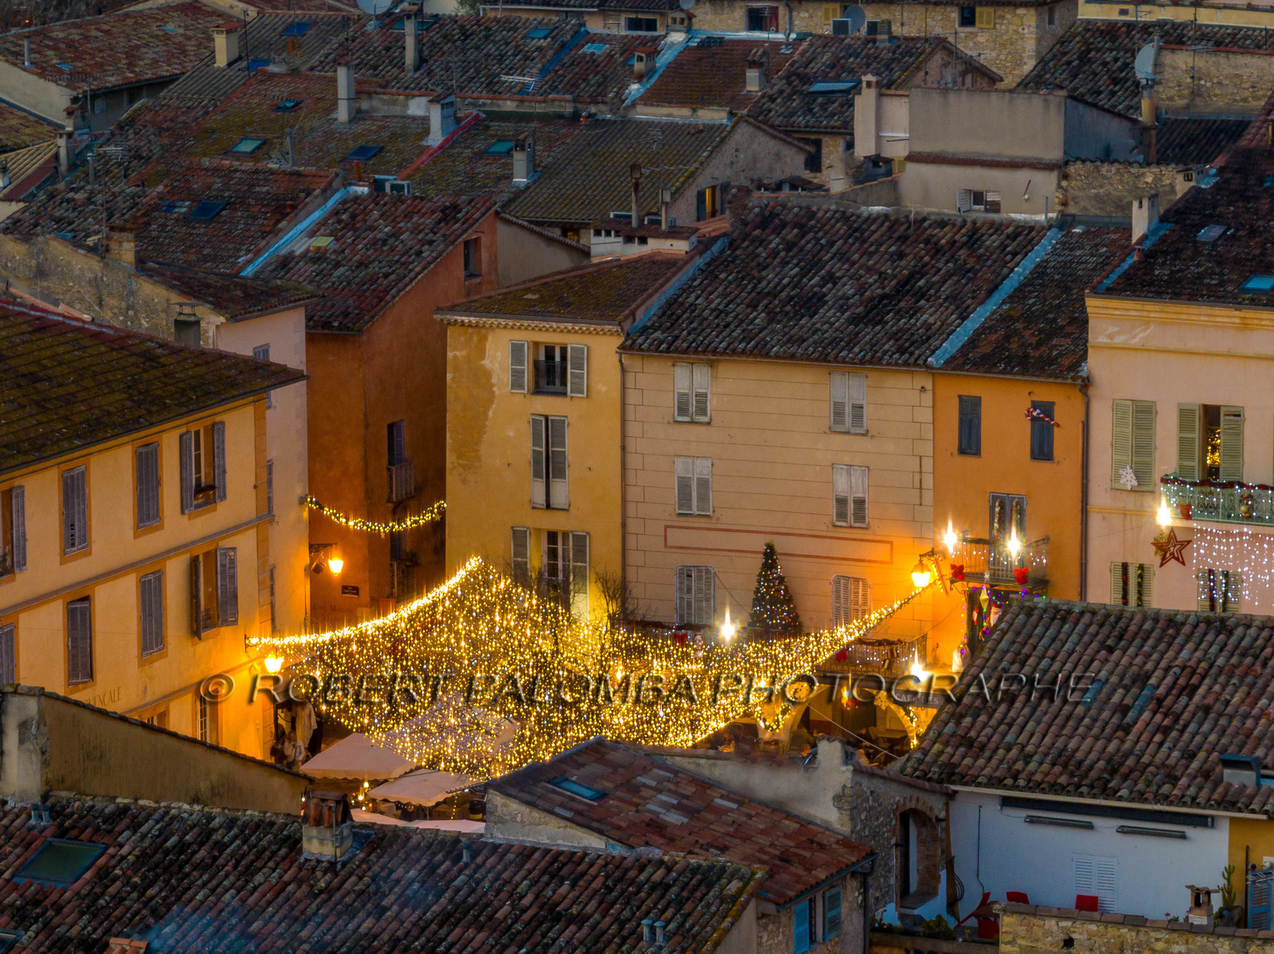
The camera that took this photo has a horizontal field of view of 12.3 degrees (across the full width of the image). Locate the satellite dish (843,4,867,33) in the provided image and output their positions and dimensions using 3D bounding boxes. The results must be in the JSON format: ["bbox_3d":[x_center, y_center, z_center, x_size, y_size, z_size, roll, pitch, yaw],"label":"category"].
[{"bbox_3d":[7.474,-15.712,203.000,0.840,0.940,0.180,6,-2,30],"label":"satellite dish"}]

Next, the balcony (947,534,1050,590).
[{"bbox_3d":[8.892,2.080,145.015,2.208,0.958,0.950,5,12,27],"label":"balcony"}]

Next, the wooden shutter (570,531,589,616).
[{"bbox_3d":[-1.445,2.499,150.223,0.500,2.217,0.050,4,11,24],"label":"wooden shutter"}]

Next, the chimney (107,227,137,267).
[{"bbox_3d":[-13.035,-5.856,150.000,0.683,0.946,0.360,4,11,23],"label":"chimney"}]

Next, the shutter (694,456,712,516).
[{"bbox_3d":[1.632,0.246,146.832,0.471,1.484,0.050,4,12,20],"label":"shutter"}]

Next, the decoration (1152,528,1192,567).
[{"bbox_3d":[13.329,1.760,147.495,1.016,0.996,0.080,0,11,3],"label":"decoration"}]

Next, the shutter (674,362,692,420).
[{"bbox_3d":[1.164,-2.123,148.212,0.473,1.466,0.050,4,11,23],"label":"shutter"}]

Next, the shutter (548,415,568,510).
[{"bbox_3d":[-1.980,-0.340,148.065,0.488,2.371,0.050,2,11,10],"label":"shutter"}]

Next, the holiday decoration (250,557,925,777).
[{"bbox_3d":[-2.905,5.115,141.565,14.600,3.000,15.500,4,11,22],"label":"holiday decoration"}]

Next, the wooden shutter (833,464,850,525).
[{"bbox_3d":[5.239,0.471,151.498,0.467,1.593,0.050,4,11,22],"label":"wooden shutter"}]

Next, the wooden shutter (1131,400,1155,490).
[{"bbox_3d":[12.251,-0.769,143.248,0.578,2.149,0.050,5,12,27],"label":"wooden shutter"}]

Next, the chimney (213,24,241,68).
[{"bbox_3d":[-13.984,-14.743,202.000,0.618,1.383,1.050,4,11,23],"label":"chimney"}]

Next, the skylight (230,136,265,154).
[{"bbox_3d":[-12.993,-11.079,198.000,0.800,0.120,1.130,6,30,29],"label":"skylight"}]

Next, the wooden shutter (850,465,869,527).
[{"bbox_3d":[5.520,0.481,146.816,0.464,1.542,0.050,4,11,23],"label":"wooden shutter"}]

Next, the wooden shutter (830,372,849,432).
[{"bbox_3d":[4.957,-1.828,145.195,0.487,1.506,0.050,4,12,20],"label":"wooden shutter"}]

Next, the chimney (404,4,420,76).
[{"bbox_3d":[-7.577,-14.707,199.000,0.348,2.265,0.520,4,11,23],"label":"chimney"}]

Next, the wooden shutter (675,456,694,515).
[{"bbox_3d":[1.183,0.228,146.994,0.485,1.486,0.050,4,12,20],"label":"wooden shutter"}]

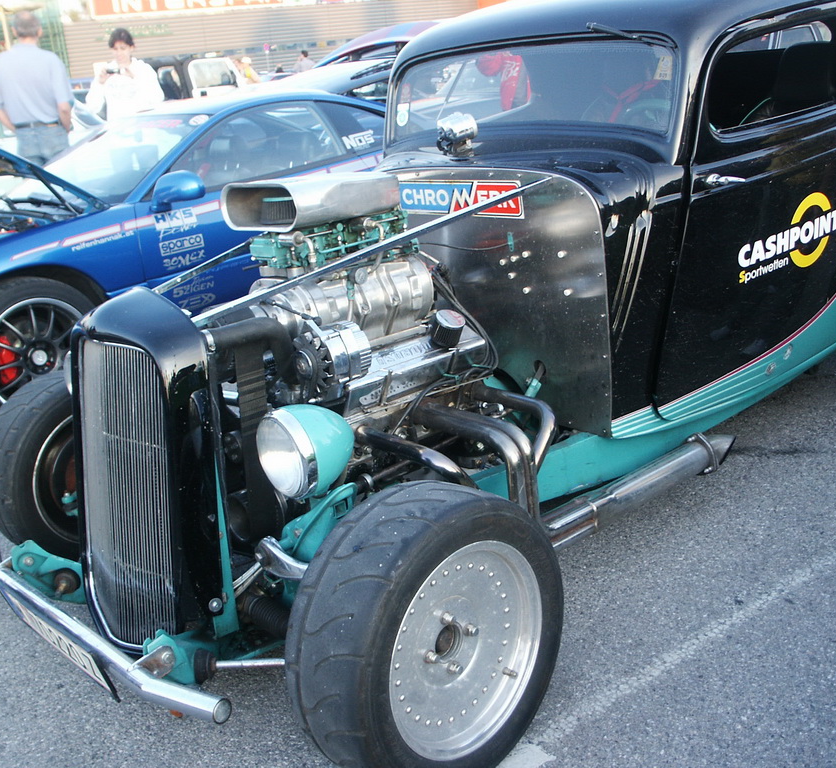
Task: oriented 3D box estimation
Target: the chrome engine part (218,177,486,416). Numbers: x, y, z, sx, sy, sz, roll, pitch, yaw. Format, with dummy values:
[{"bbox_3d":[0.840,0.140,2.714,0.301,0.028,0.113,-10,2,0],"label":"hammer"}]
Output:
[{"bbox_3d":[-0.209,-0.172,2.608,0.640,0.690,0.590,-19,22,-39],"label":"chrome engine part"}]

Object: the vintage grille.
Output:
[{"bbox_3d":[-0.661,0.240,2.303,0.080,0.690,0.400,-11,16,-41],"label":"vintage grille"}]

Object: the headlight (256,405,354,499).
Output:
[{"bbox_3d":[-0.214,0.127,2.163,0.180,0.185,0.183,-19,22,-39],"label":"headlight"}]

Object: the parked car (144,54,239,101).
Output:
[{"bbox_3d":[-4.387,-5.700,20.600,3.650,1.720,1.620,-17,21,-30],"label":"parked car"}]

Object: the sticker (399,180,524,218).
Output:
[{"bbox_3d":[0.104,-0.524,2.909,0.008,0.105,0.520,-19,22,-39],"label":"sticker"}]

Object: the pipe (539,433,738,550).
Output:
[{"bbox_3d":[0.592,0.258,2.700,0.800,0.120,0.115,-19,22,-39],"label":"pipe"}]

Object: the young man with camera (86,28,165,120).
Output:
[{"bbox_3d":[-1.922,-1.593,7.244,0.530,1.700,0.420,-6,17,-3],"label":"young man with camera"}]

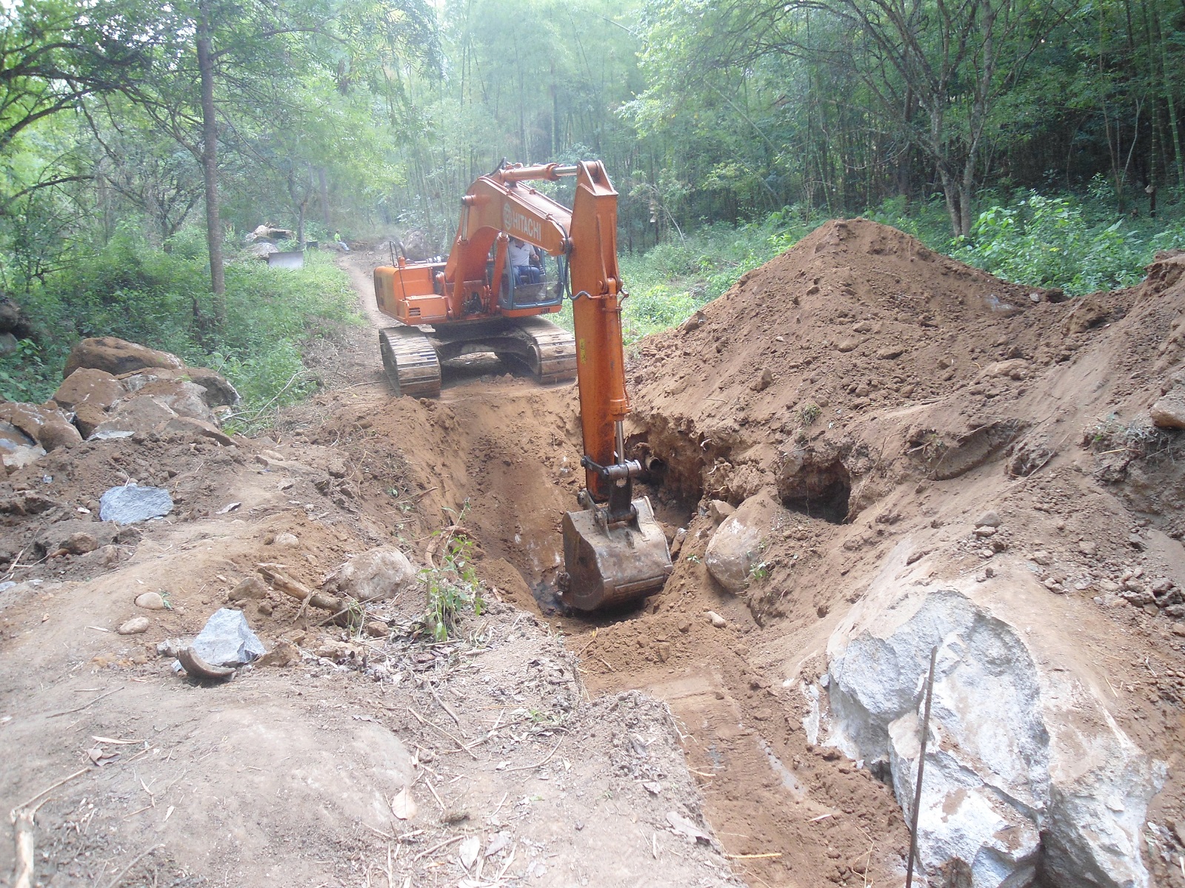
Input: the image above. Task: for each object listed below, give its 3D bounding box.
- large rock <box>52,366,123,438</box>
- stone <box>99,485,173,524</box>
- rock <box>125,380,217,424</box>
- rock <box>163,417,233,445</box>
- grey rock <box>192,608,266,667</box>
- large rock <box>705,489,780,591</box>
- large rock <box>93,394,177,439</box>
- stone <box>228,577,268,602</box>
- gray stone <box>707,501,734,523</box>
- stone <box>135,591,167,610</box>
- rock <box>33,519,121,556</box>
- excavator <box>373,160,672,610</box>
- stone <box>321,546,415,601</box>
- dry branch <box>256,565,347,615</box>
[{"bbox_3d":[-5.823,-0.477,10.300,0.800,0.760,0.720,-8,13,-29],"label":"large rock"},{"bbox_3d":[-3.330,0.443,6.500,0.510,0.220,0.340,-8,12,-27],"label":"stone"},{"bbox_3d":[-4.833,-0.483,10.200,1.000,0.480,0.680,-9,17,-25],"label":"rock"},{"bbox_3d":[-4.293,-0.136,9.700,0.700,0.280,0.460,-9,17,-24],"label":"rock"},{"bbox_3d":[-1.633,0.880,4.000,0.320,0.210,0.240,-8,17,-22],"label":"grey rock"},{"bbox_3d":[1.562,1.050,9.300,0.800,1.000,0.800,0,11,9],"label":"large rock"},{"bbox_3d":[-5.041,-0.291,9.800,0.880,0.460,0.650,-8,12,-27],"label":"large rock"},{"bbox_3d":[-1.821,0.775,4.700,0.190,0.100,0.140,-8,17,-21],"label":"stone"},{"bbox_3d":[1.418,0.742,9.700,0.320,0.260,0.280,-1,11,8],"label":"gray stone"},{"bbox_3d":[-2.289,0.811,4.600,0.145,0.075,0.115,-9,17,-26],"label":"stone"},{"bbox_3d":[-3.334,0.601,5.750,0.480,0.190,0.330,-9,13,-31],"label":"rock"},{"bbox_3d":[-1.421,-1.583,13.666,2.950,4.950,9.750,-10,17,-21],"label":"excavator"},{"bbox_3d":[-1.221,0.716,4.900,0.510,0.290,0.400,-5,11,-15],"label":"stone"},{"bbox_3d":[-1.516,0.767,4.650,0.680,0.130,0.130,15,19,31],"label":"dry branch"}]

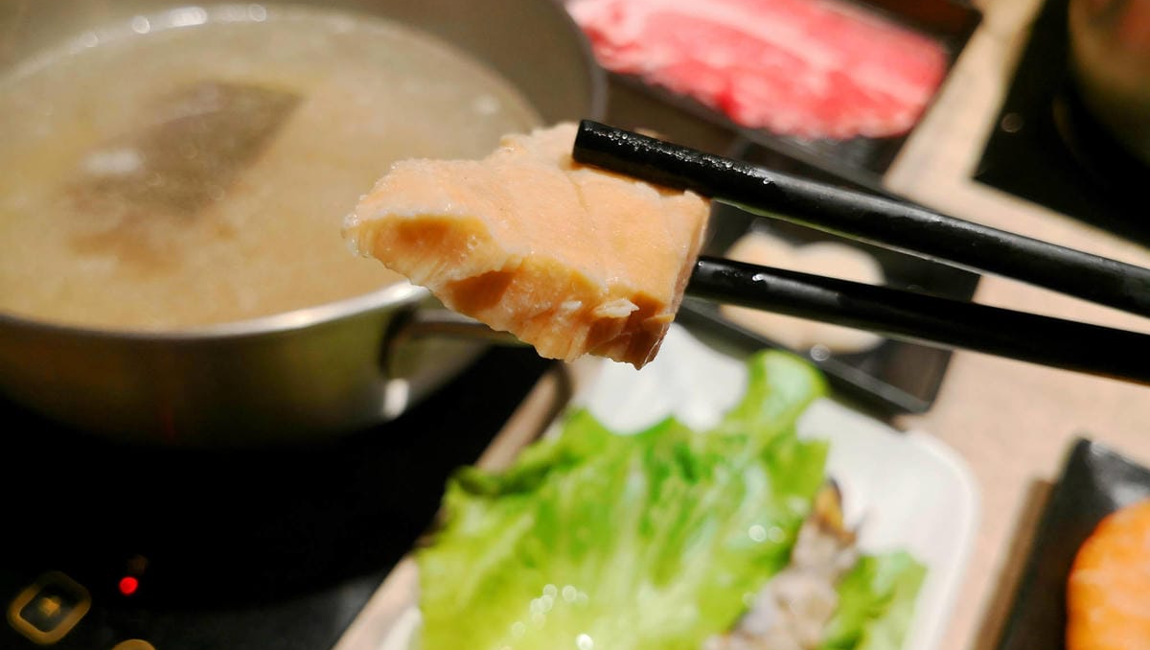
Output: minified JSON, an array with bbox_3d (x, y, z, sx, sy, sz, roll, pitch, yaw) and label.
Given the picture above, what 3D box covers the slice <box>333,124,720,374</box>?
[{"bbox_3d":[-0.007,-0.014,0.150,0.053,0.015,0.033,16,44,14],"label":"slice"}]

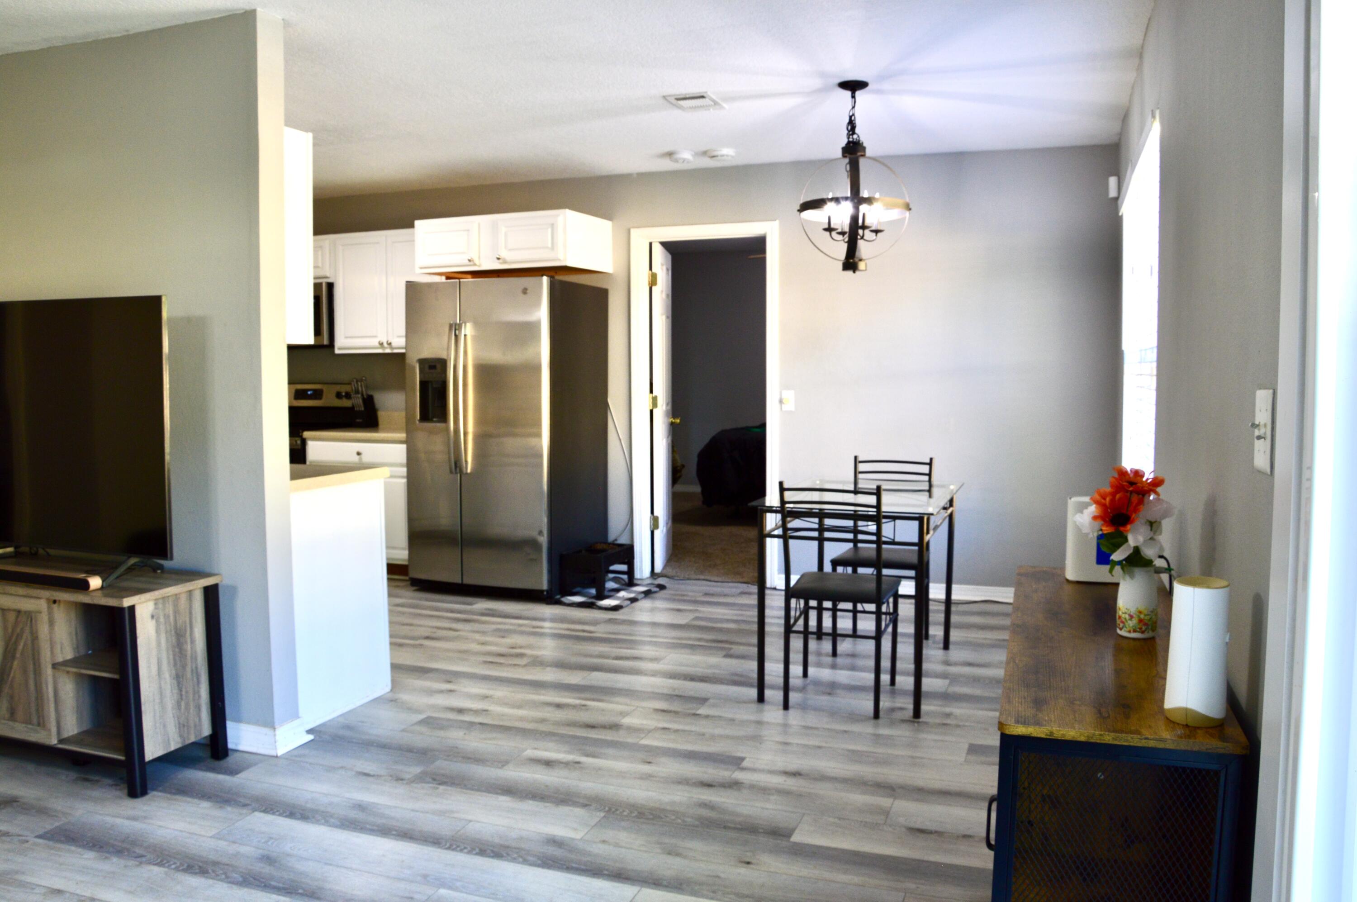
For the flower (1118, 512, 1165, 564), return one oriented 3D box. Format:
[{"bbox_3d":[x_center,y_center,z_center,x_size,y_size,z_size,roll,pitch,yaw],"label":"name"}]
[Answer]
[{"bbox_3d":[0.869,0.163,1.910,0.088,0.095,0.080,1,4,25],"label":"flower"}]

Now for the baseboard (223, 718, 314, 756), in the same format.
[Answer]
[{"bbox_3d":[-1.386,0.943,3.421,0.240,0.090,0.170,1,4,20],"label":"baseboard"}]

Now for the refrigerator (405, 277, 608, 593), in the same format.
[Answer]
[{"bbox_3d":[-0.996,-0.087,5.945,0.890,1.748,0.840,1,4,20],"label":"refrigerator"}]

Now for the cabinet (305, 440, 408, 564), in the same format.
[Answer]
[{"bbox_3d":[-1.875,0.341,6.621,0.820,0.830,0.620,1,4,20],"label":"cabinet"}]

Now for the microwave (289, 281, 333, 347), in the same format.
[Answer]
[{"bbox_3d":[-2.499,-0.883,6.691,0.760,0.410,0.400,1,4,20],"label":"microwave"}]

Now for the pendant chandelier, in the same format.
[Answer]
[{"bbox_3d":[0.717,-1.120,4.184,0.455,0.759,0.455,1,4,20],"label":"pendant chandelier"}]

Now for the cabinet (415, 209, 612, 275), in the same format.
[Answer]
[{"bbox_3d":[-0.960,-1.197,5.992,0.965,0.308,0.620,1,4,20],"label":"cabinet"}]

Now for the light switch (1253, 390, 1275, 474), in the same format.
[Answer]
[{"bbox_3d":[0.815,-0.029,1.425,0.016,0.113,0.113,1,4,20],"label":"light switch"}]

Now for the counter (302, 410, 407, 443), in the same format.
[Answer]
[{"bbox_3d":[-1.790,-0.162,6.349,0.800,0.147,0.645,1,4,20],"label":"counter"}]

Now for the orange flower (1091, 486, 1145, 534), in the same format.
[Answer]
[{"bbox_3d":[0.828,0.111,1.920,0.104,0.090,0.070,1,4,23],"label":"orange flower"}]

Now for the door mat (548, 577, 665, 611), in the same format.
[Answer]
[{"bbox_3d":[-0.387,0.829,5.912,0.450,0.015,0.720,1,4,24],"label":"door mat"}]

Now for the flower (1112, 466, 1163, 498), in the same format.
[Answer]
[{"bbox_3d":[0.885,0.058,1.955,0.100,0.060,0.090,1,4,24],"label":"flower"}]

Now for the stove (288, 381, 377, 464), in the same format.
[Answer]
[{"bbox_3d":[-2.637,0.177,6.859,0.760,1.200,0.680,1,4,20],"label":"stove"}]

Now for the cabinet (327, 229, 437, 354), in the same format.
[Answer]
[{"bbox_3d":[-1.770,-0.995,6.455,0.755,0.755,0.330,1,4,20],"label":"cabinet"}]

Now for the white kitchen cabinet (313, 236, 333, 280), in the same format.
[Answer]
[{"bbox_3d":[-2.485,-1.241,6.700,0.763,0.297,0.330,1,4,20],"label":"white kitchen cabinet"}]

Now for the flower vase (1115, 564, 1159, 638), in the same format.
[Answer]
[{"bbox_3d":[0.881,0.287,1.956,0.081,0.129,0.081,1,4,20],"label":"flower vase"}]

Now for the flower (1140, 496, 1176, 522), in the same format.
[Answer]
[{"bbox_3d":[0.926,0.111,1.965,0.070,0.055,0.065,2,4,25],"label":"flower"}]

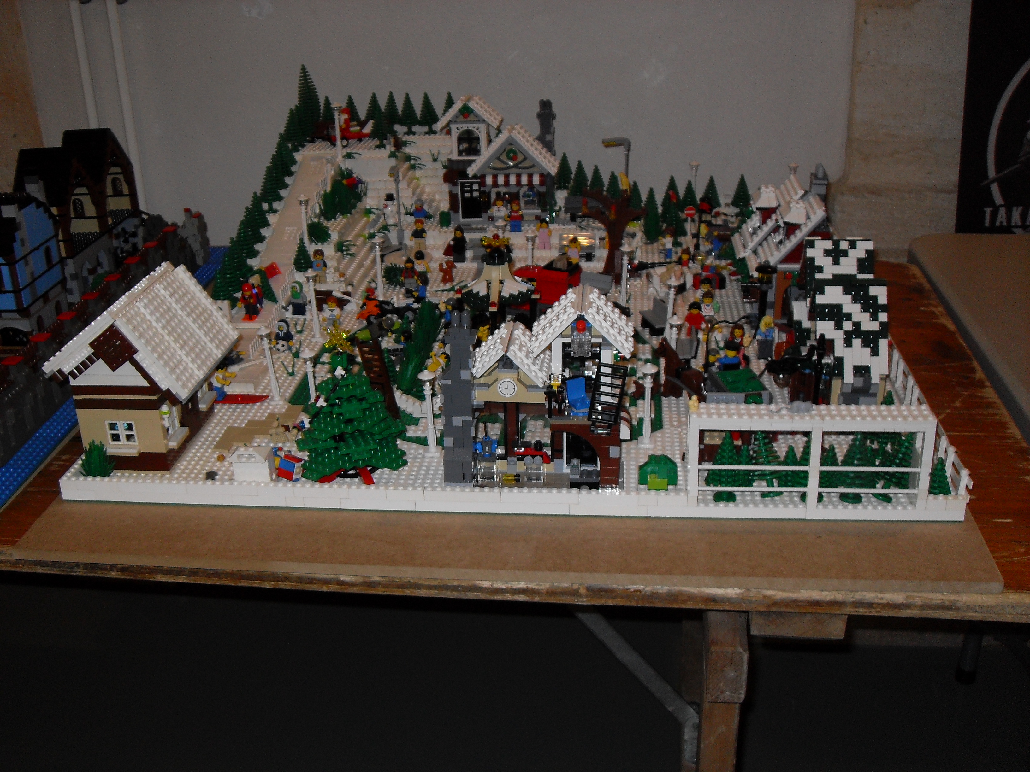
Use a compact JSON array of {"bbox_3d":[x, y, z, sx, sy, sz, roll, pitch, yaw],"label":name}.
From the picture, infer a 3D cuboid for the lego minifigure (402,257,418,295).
[{"bbox_3d":[-0.136,-0.144,1.425,0.023,0.045,0.014,-2,23,1],"label":"lego minifigure"}]

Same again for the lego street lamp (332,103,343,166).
[{"bbox_3d":[-0.239,-0.344,1.492,0.016,0.081,0.016,1,23,6],"label":"lego street lamp"}]

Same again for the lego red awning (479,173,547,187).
[{"bbox_3d":[-0.003,-0.281,1.505,0.089,0.017,0.015,1,24,6],"label":"lego red awning"}]

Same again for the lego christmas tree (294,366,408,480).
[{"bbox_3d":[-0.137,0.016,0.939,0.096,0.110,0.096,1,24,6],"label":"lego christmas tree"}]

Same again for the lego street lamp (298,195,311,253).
[{"bbox_3d":[-0.272,-0.210,1.430,0.016,0.079,0.016,1,24,6],"label":"lego street lamp"}]

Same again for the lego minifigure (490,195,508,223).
[{"bbox_3d":[-0.021,-0.239,1.505,0.024,0.041,0.015,1,24,6],"label":"lego minifigure"}]

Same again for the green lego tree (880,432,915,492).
[{"bbox_3d":[0.311,0.063,0.897,0.033,0.063,0.033,11,24,2],"label":"green lego tree"}]

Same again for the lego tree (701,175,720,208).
[{"bbox_3d":[0.296,-0.289,1.668,0.033,0.063,0.033,1,23,6],"label":"lego tree"}]

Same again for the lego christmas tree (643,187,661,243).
[{"bbox_3d":[0.206,-0.262,1.657,0.031,0.072,0.031,1,23,6],"label":"lego christmas tree"}]

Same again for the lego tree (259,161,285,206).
[{"bbox_3d":[-0.316,-0.255,1.420,0.029,0.063,0.029,1,24,6],"label":"lego tree"}]

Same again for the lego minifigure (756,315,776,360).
[{"bbox_3d":[0.263,-0.051,1.153,0.021,0.045,0.017,1,24,6],"label":"lego minifigure"}]

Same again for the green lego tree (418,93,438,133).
[{"bbox_3d":[-0.132,-0.414,1.666,0.033,0.064,0.033,1,23,6],"label":"green lego tree"}]

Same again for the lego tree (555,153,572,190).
[{"bbox_3d":[0.074,-0.326,1.675,0.030,0.062,0.030,1,24,6],"label":"lego tree"}]

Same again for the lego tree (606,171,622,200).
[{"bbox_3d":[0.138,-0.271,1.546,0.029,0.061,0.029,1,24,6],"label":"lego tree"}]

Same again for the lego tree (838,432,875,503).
[{"bbox_3d":[0.272,0.063,0.878,0.030,0.062,0.030,1,24,6],"label":"lego tree"}]

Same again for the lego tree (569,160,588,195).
[{"bbox_3d":[0.097,-0.310,1.660,0.030,0.062,0.030,1,24,6],"label":"lego tree"}]

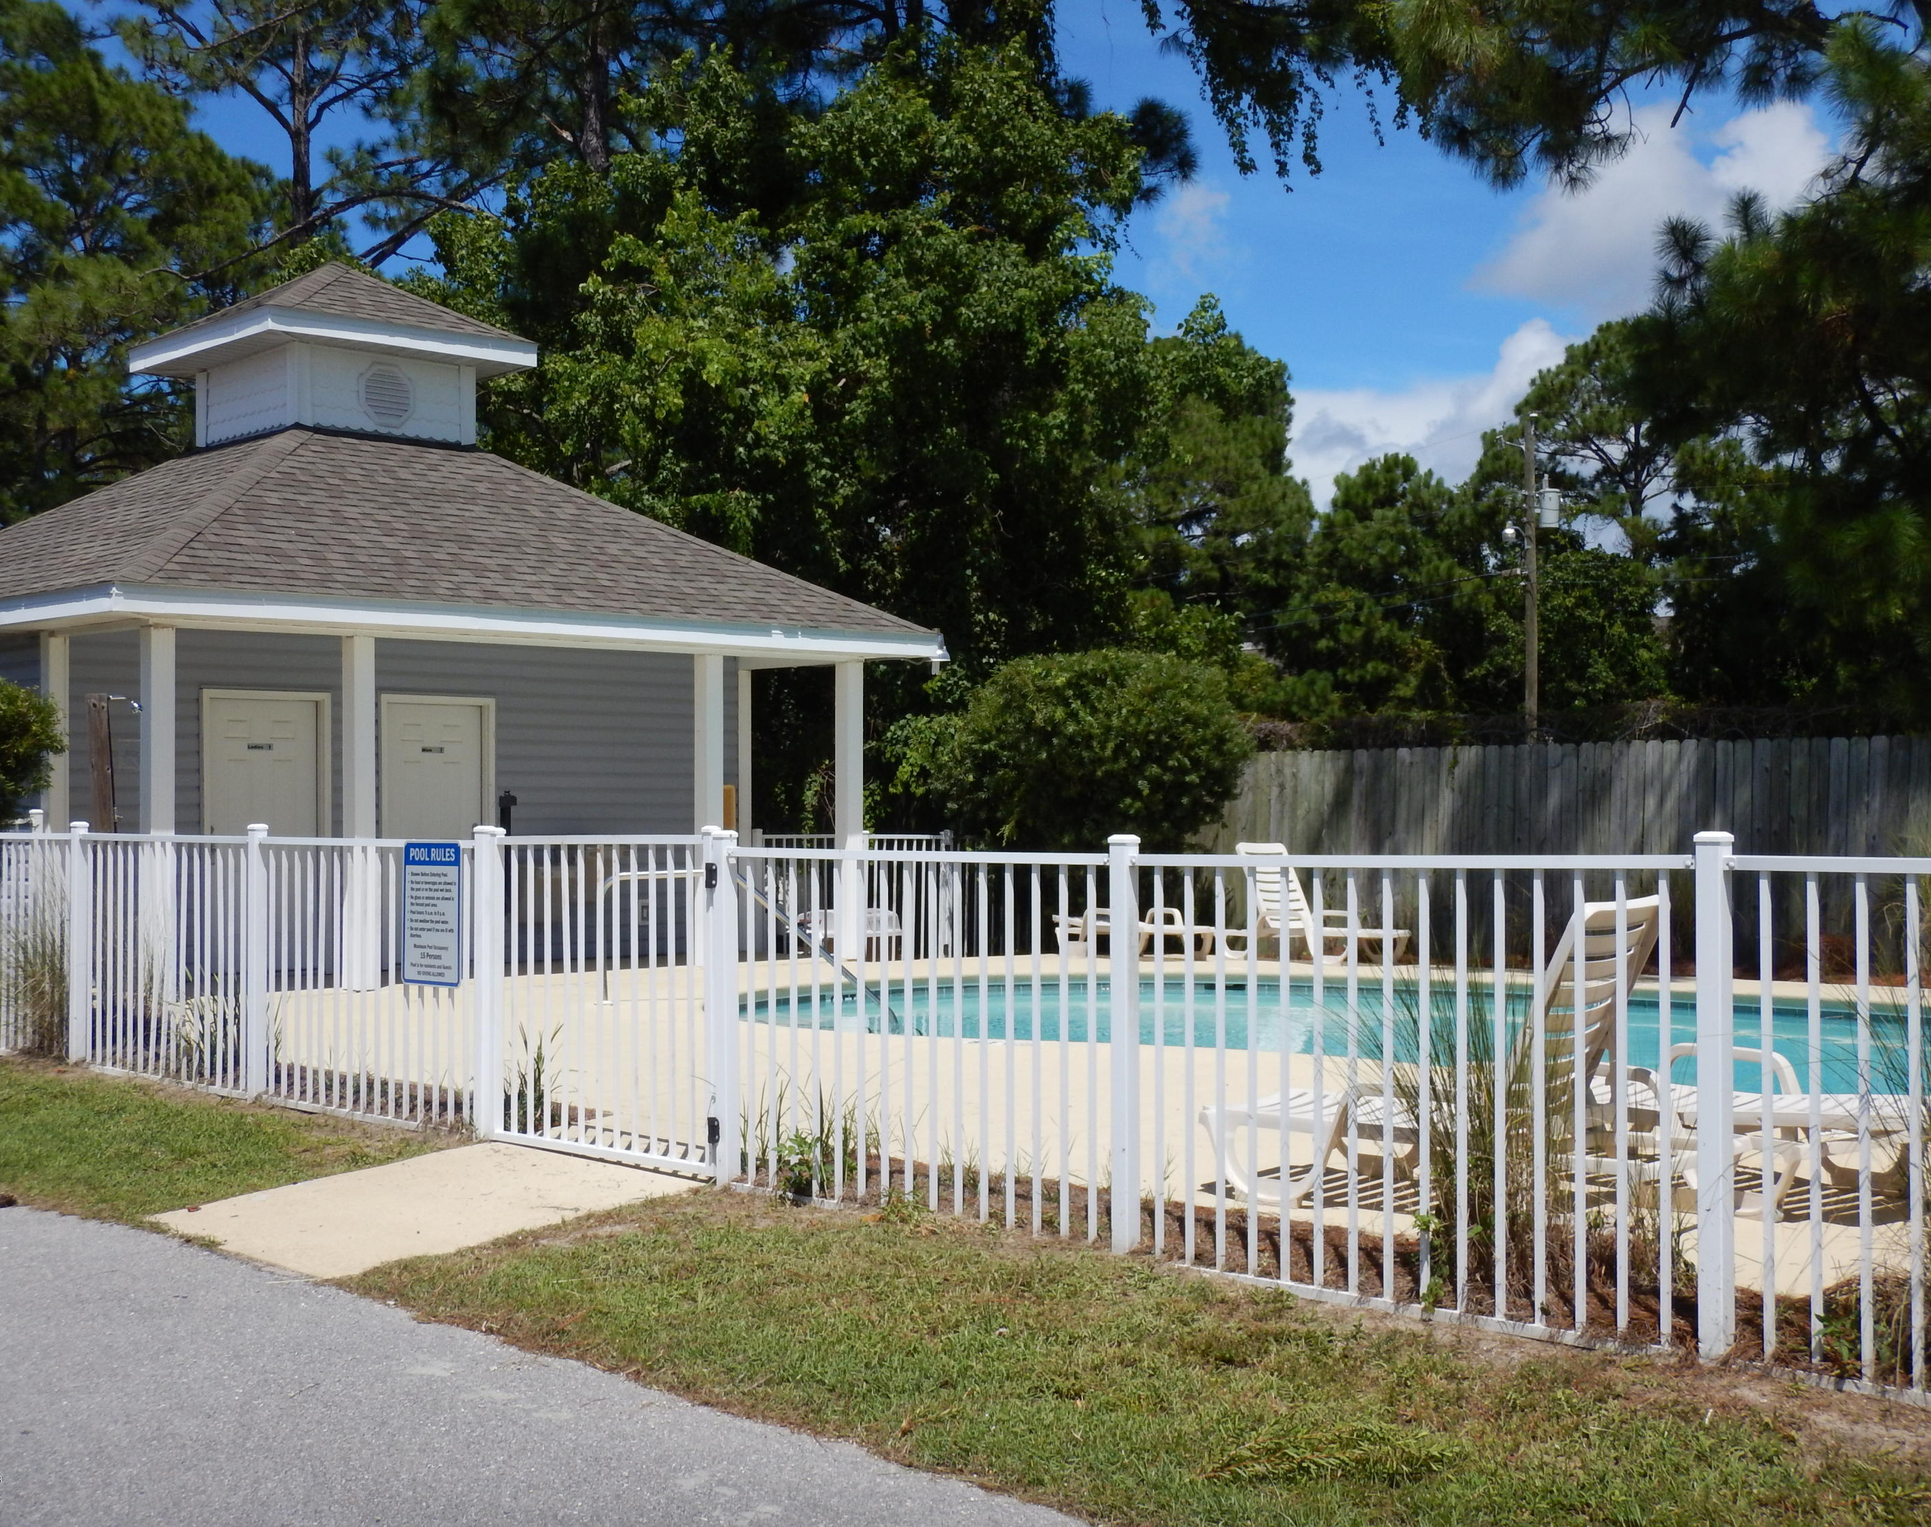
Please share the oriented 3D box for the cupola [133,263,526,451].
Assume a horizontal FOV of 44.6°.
[{"bbox_3d":[-5.272,-3.416,19.674,2.430,1.550,2.430,1,-1,-44],"label":"cupola"}]

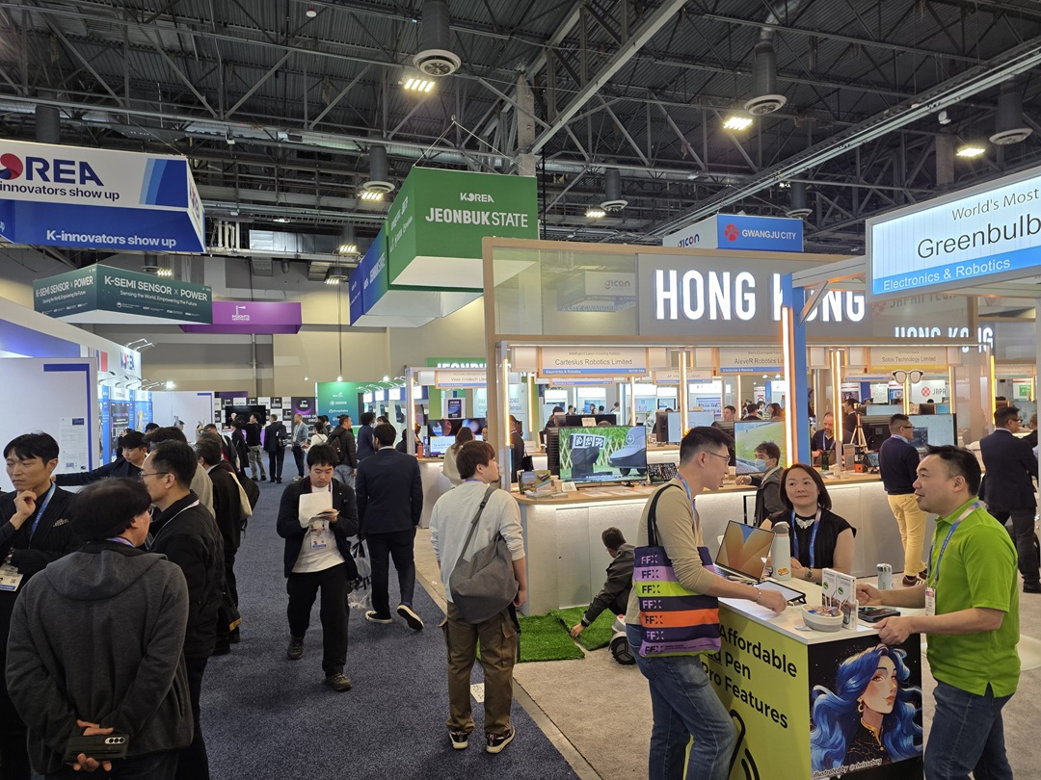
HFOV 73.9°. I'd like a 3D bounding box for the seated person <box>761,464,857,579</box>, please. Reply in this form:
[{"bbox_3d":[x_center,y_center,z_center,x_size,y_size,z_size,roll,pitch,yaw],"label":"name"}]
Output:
[{"bbox_3d":[1.456,1.114,3.500,0.470,1.470,0.520,-2,-1,38],"label":"seated person"}]

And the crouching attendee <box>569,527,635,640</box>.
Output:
[{"bbox_3d":[0.812,1.537,5.630,0.800,0.880,0.580,-2,-1,37],"label":"crouching attendee"}]

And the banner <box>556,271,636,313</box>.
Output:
[{"bbox_3d":[3.585,-4.246,30.348,2.970,1.204,3.105,-1,-1,-19],"label":"banner"}]

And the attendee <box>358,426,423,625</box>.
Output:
[{"bbox_3d":[-1.144,1.175,6.064,0.570,1.770,0.500,-1,-1,-17],"label":"attendee"}]

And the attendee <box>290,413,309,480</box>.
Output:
[{"bbox_3d":[-5.776,1.506,18.100,0.500,1.750,0.400,-2,-1,42],"label":"attendee"}]

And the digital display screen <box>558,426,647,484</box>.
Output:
[{"bbox_3d":[0.832,0.665,7.019,0.950,0.560,0.060,-1,-1,-16],"label":"digital display screen"}]

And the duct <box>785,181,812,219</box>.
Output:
[{"bbox_3d":[11.800,-8.312,29.300,1.060,1.580,1.060,-1,-1,-19],"label":"duct"}]

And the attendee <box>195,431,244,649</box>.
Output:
[{"bbox_3d":[-2.509,1.228,5.654,0.420,1.720,0.520,-2,-1,10],"label":"attendee"}]

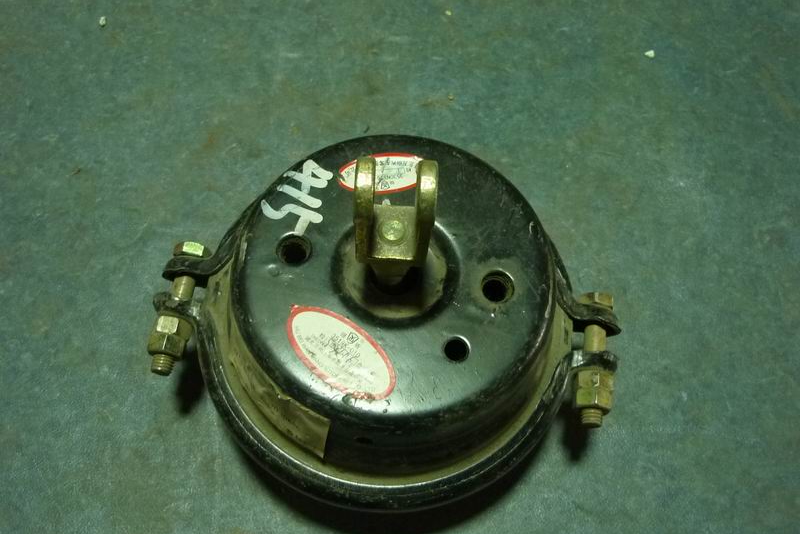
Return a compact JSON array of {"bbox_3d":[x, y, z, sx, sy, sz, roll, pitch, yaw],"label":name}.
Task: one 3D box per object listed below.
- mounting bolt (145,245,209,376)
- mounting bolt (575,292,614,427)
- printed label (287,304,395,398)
[{"bbox_3d":[-0.108,0.020,0.368,0.018,0.018,0.063,9,66,1],"label":"mounting bolt"},{"bbox_3d":[0.095,0.045,0.368,0.018,0.018,0.062,10,66,1],"label":"mounting bolt"},{"bbox_3d":[-0.024,0.034,0.303,0.052,0.002,0.025,37,69,13],"label":"printed label"}]

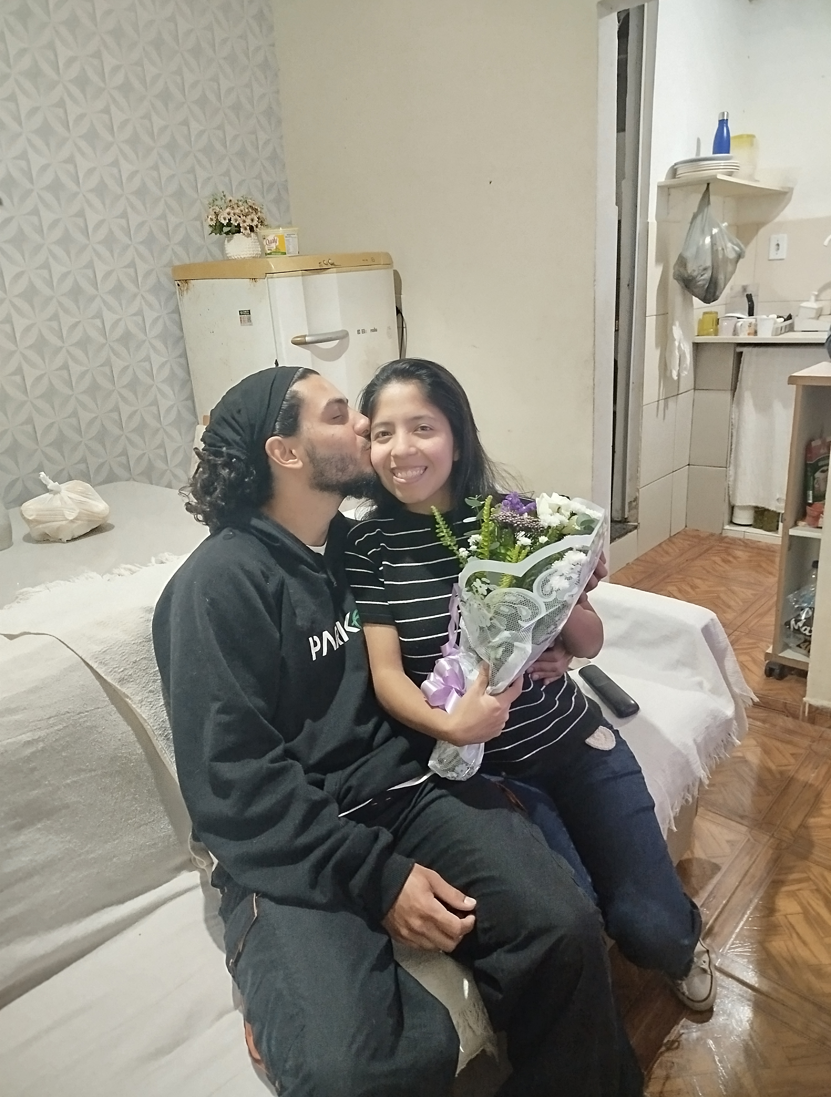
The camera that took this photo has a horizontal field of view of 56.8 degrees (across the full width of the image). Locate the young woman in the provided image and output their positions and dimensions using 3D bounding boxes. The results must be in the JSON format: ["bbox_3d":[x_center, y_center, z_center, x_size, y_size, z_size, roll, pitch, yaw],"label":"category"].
[{"bbox_3d":[0.193,0.275,1.259,0.510,1.140,0.630,-19,23,-38],"label":"young woman"}]

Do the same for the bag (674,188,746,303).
[{"bbox_3d":[1.224,-1.267,3.200,0.280,0.475,0.220,3,19,20],"label":"bag"}]

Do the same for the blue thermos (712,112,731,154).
[{"bbox_3d":[1.304,-1.717,3.280,0.073,0.262,0.073,3,19,20],"label":"blue thermos"}]

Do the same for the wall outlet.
[{"bbox_3d":[1.793,-1.491,3.802,0.077,0.118,0.014,11,23,39],"label":"wall outlet"}]

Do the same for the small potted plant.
[{"bbox_3d":[-0.717,-1.296,3.080,0.240,0.262,0.230,-7,18,-10],"label":"small potted plant"}]

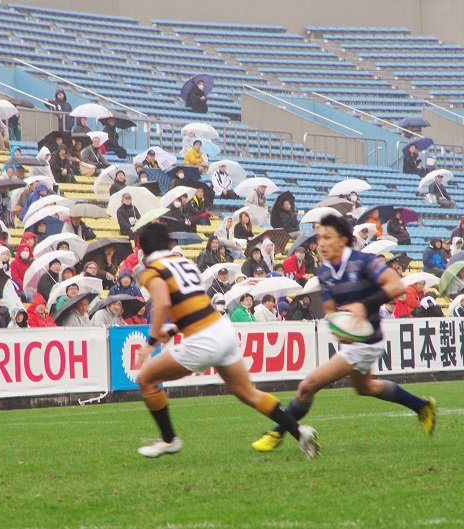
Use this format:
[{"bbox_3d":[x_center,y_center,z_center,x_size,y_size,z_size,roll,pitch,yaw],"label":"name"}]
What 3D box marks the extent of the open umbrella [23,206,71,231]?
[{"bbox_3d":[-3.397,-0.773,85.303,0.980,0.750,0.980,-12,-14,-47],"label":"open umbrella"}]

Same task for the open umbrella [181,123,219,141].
[{"bbox_3d":[-0.831,-3.194,112.993,0.980,0.780,0.980,-2,-1,0],"label":"open umbrella"}]

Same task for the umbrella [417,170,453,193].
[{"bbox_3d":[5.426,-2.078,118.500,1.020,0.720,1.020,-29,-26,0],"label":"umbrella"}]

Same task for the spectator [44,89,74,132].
[{"bbox_3d":[-4.165,-3.392,108.491,0.680,1.720,0.420,-1,-1,-20],"label":"spectator"}]

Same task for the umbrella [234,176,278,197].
[{"bbox_3d":[0.567,-1.618,100.993,1.000,0.780,1.000,-2,-1,0],"label":"umbrella"}]

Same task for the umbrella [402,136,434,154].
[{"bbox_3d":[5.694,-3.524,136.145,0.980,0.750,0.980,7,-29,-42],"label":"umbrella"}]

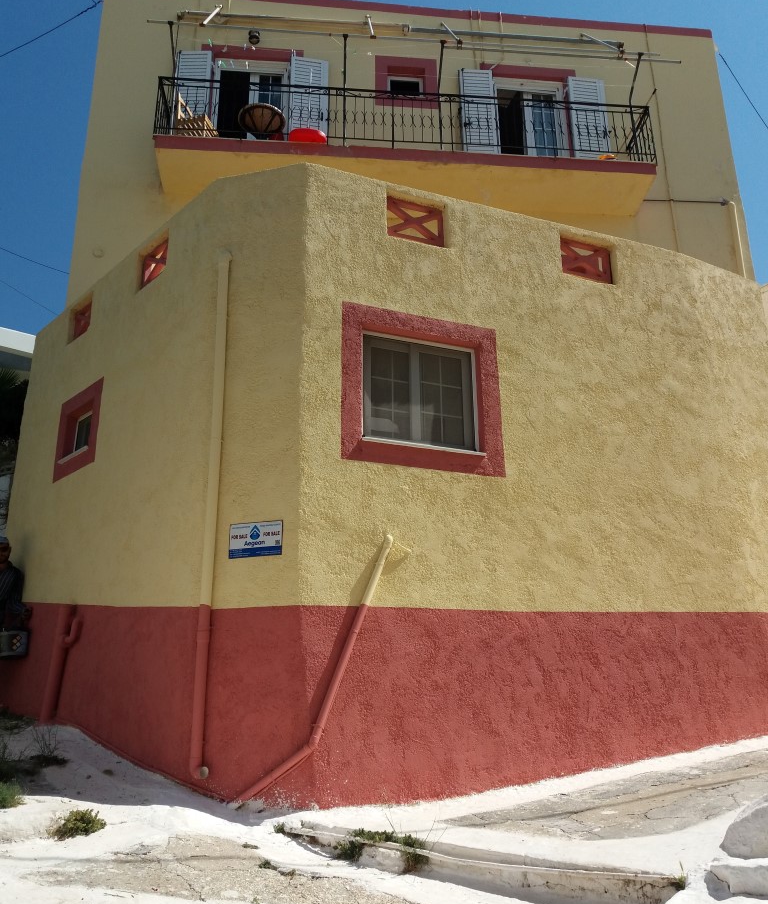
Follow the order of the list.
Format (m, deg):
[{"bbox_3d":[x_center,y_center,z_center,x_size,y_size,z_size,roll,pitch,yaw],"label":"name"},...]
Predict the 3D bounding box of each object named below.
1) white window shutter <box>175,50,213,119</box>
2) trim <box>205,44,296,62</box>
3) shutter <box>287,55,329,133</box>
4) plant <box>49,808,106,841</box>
[{"bbox_3d":[-2.733,-4.765,11.670,0.527,2.180,0.045,-1,-19,-1],"label":"white window shutter"},{"bbox_3d":[-1.912,-5.843,12.146,1.473,0.224,0.070,1,-19,-6],"label":"trim"},{"bbox_3d":[-1.073,-4.734,11.841,0.558,2.180,0.045,2,-19,-10],"label":"shutter"},{"bbox_3d":[-1.887,2.297,5.100,0.320,0.180,0.230,-1,-19,0],"label":"plant"}]

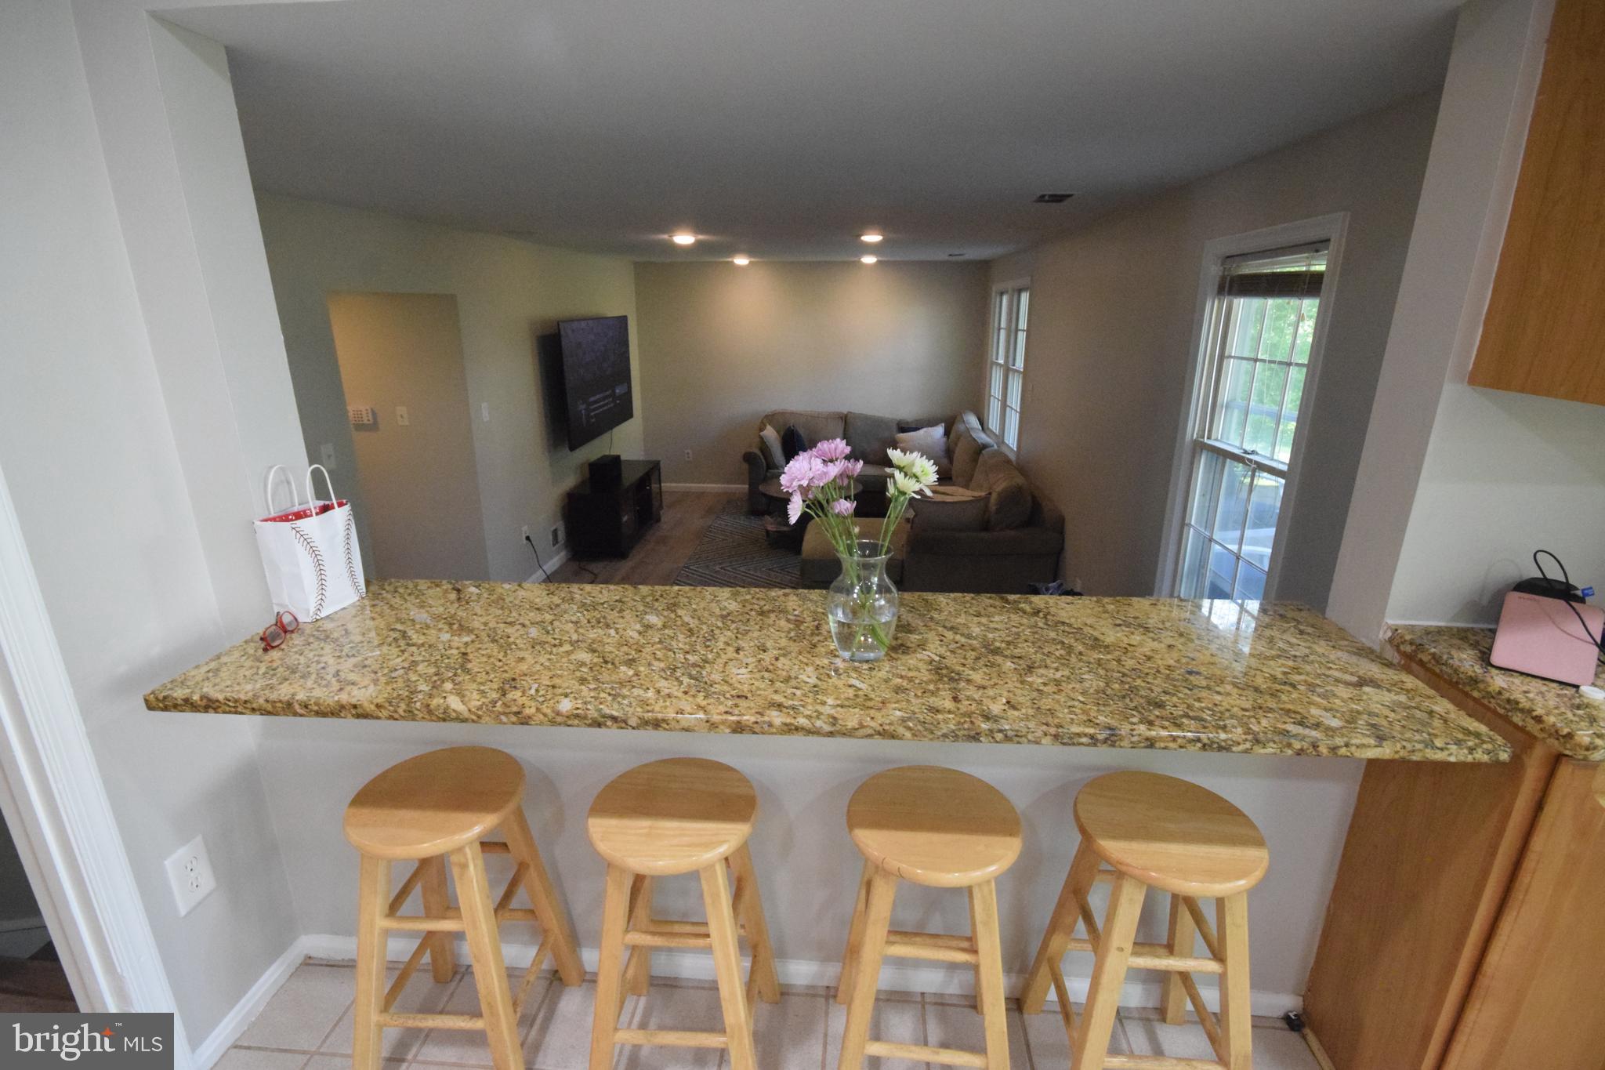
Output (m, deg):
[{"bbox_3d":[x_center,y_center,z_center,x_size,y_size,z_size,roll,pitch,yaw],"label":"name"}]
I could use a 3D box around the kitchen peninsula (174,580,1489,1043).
[{"bbox_3d":[-0.018,0.601,1.619,2.332,0.785,0.597,1,17,4],"label":"kitchen peninsula"}]

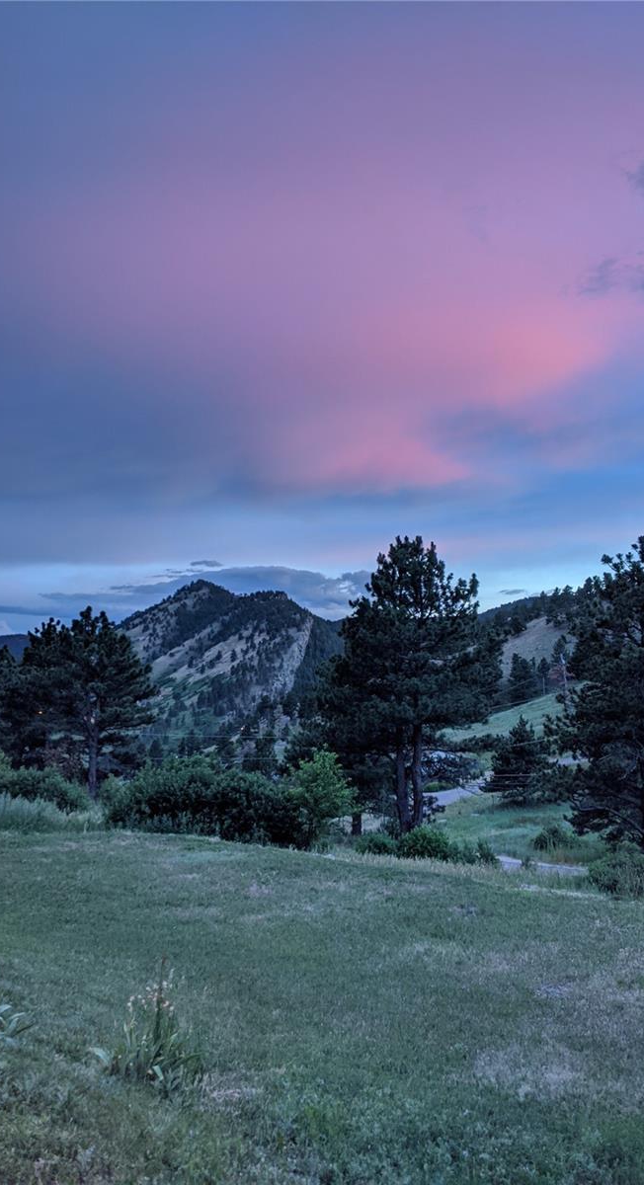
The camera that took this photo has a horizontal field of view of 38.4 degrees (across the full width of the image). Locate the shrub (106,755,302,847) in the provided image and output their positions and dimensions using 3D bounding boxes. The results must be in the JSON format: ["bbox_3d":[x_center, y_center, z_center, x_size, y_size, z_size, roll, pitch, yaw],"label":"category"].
[{"bbox_3d":[-2.362,4.180,18.500,3.812,1.792,2.200,0,-3,0],"label":"shrub"}]

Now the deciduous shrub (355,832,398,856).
[{"bbox_3d":[1.165,5.438,20.000,0.927,0.556,0.900,0,-3,0],"label":"deciduous shrub"}]

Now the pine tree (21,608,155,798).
[{"bbox_3d":[-8.627,4.087,34.000,4.940,6.974,4.199,0,-3,0],"label":"pine tree"}]

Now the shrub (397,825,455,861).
[{"bbox_3d":[2.142,5.146,19.000,1.177,0.771,1.060,0,-3,0],"label":"shrub"}]

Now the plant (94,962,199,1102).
[{"bbox_3d":[-0.778,1.943,4.100,0.476,0.557,0.420,0,-3,0],"label":"plant"}]

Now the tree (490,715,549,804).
[{"bbox_3d":[9.425,7.968,44.000,2.821,4.231,2.679,0,-3,0],"label":"tree"}]

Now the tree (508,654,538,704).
[{"bbox_3d":[26.090,11.218,120.000,3.811,6.351,3.700,0,-3,0],"label":"tree"}]

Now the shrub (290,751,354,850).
[{"bbox_3d":[-0.009,3.917,17.500,1.234,1.907,1.172,0,-3,0],"label":"shrub"}]

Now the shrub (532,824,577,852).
[{"bbox_3d":[8.554,9.027,34.000,1.649,1.004,1.500,0,-3,0],"label":"shrub"}]

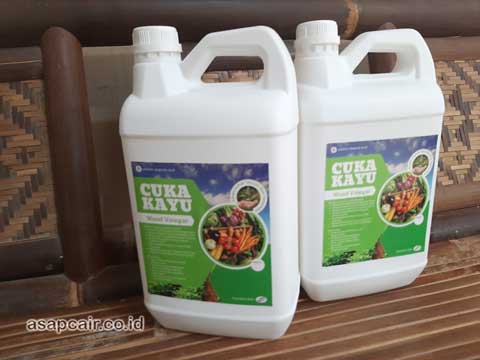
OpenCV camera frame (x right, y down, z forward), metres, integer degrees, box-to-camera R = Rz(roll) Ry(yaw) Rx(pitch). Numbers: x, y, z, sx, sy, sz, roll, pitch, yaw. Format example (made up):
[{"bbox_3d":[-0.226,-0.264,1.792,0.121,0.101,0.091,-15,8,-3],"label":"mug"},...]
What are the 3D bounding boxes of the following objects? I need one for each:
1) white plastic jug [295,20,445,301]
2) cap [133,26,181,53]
[{"bbox_3d":[0.151,-0.025,0.489,0.178,0.335,0.123,-5,17,-11],"label":"white plastic jug"},{"bbox_3d":[-0.088,-0.149,0.396,0.050,0.022,0.050,-2,16,1],"label":"cap"}]

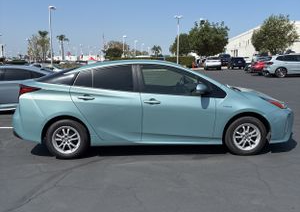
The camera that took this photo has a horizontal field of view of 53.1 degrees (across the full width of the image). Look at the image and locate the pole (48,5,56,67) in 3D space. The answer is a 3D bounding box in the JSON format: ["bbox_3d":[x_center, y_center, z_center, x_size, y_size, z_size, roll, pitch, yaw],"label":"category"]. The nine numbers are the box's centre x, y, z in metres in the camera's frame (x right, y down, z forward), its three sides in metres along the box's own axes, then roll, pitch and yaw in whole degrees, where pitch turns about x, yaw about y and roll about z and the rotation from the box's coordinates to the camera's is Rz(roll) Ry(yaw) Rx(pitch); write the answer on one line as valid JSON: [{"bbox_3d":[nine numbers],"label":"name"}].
[{"bbox_3d":[-11.824,-8.328,37.151,0.912,7.886,0.500,0,9,0],"label":"pole"}]

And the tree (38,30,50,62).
[{"bbox_3d":[-31.546,-17.564,90.353,3.132,9.613,3.132,0,9,0],"label":"tree"}]

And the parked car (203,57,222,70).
[{"bbox_3d":[8.415,-5.751,40.428,1.920,1.670,4.700,1,9,8],"label":"parked car"}]

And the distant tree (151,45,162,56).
[{"bbox_3d":[2.555,-20.589,118.236,4.310,6.711,4.310,0,9,0],"label":"distant tree"}]

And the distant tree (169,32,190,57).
[{"bbox_3d":[5.749,-10.672,57.036,4.424,6.217,4.424,0,9,0],"label":"distant tree"}]

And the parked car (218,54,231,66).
[{"bbox_3d":[12.740,-7.806,50.954,1.980,1.920,5.200,2,9,12],"label":"parked car"}]

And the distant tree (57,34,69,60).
[{"bbox_3d":[-26.137,-17.053,90.436,3.586,8.552,3.586,0,9,0],"label":"distant tree"}]

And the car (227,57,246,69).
[{"bbox_3d":[12.451,-6.198,42.934,1.970,1.750,4.800,1,9,9],"label":"car"}]

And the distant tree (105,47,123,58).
[{"bbox_3d":[-9.775,-13.627,80.860,4.689,4.691,4.689,0,9,0],"label":"distant tree"}]

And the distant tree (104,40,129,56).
[{"bbox_3d":[-9.888,-16.106,90.592,7.347,6.551,7.347,0,9,0],"label":"distant tree"}]

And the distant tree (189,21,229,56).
[{"bbox_3d":[9.900,-10.588,50.976,6.705,7.923,6.705,0,9,0],"label":"distant tree"}]

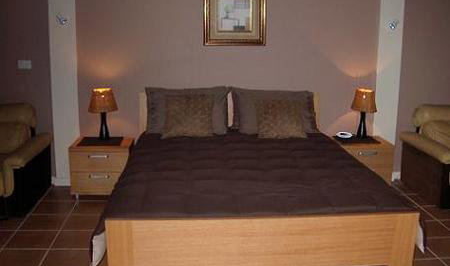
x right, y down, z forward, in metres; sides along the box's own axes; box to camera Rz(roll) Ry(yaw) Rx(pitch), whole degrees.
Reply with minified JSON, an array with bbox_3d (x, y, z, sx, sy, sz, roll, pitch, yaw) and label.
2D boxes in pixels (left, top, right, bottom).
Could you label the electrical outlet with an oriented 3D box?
[{"bbox_3d":[-1.833,-0.624,4.532,0.120,0.080,0.012,0,12,-5],"label":"electrical outlet"}]

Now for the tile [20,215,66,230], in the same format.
[{"bbox_3d":[-1.365,0.678,3.738,0.320,0.010,0.320,0,12,-5],"label":"tile"}]

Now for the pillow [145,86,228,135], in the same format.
[{"bbox_3d":[-0.331,-0.190,4.380,0.720,0.450,0.170,0,-5,-5],"label":"pillow"}]

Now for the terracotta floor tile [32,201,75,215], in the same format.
[{"bbox_3d":[-1.415,0.629,4.126,0.325,0.010,0.325,0,12,-5],"label":"terracotta floor tile"}]

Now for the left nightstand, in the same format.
[{"bbox_3d":[-1.084,0.319,4.446,0.515,0.487,0.450,0,12,-5],"label":"left nightstand"}]

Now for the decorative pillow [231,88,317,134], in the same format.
[{"bbox_3d":[0.449,-0.185,4.440,0.720,0.450,0.170,0,-5,-5],"label":"decorative pillow"}]

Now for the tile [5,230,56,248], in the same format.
[{"bbox_3d":[-1.332,0.740,3.421,0.320,0.010,0.320,0,12,-5],"label":"tile"}]

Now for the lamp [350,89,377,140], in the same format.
[{"bbox_3d":[1.286,-0.181,4.579,0.250,0.470,0.250,0,12,-5],"label":"lamp"}]

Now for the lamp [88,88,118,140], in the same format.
[{"bbox_3d":[-1.097,-0.171,4.487,0.262,0.463,0.262,0,12,-5],"label":"lamp"}]

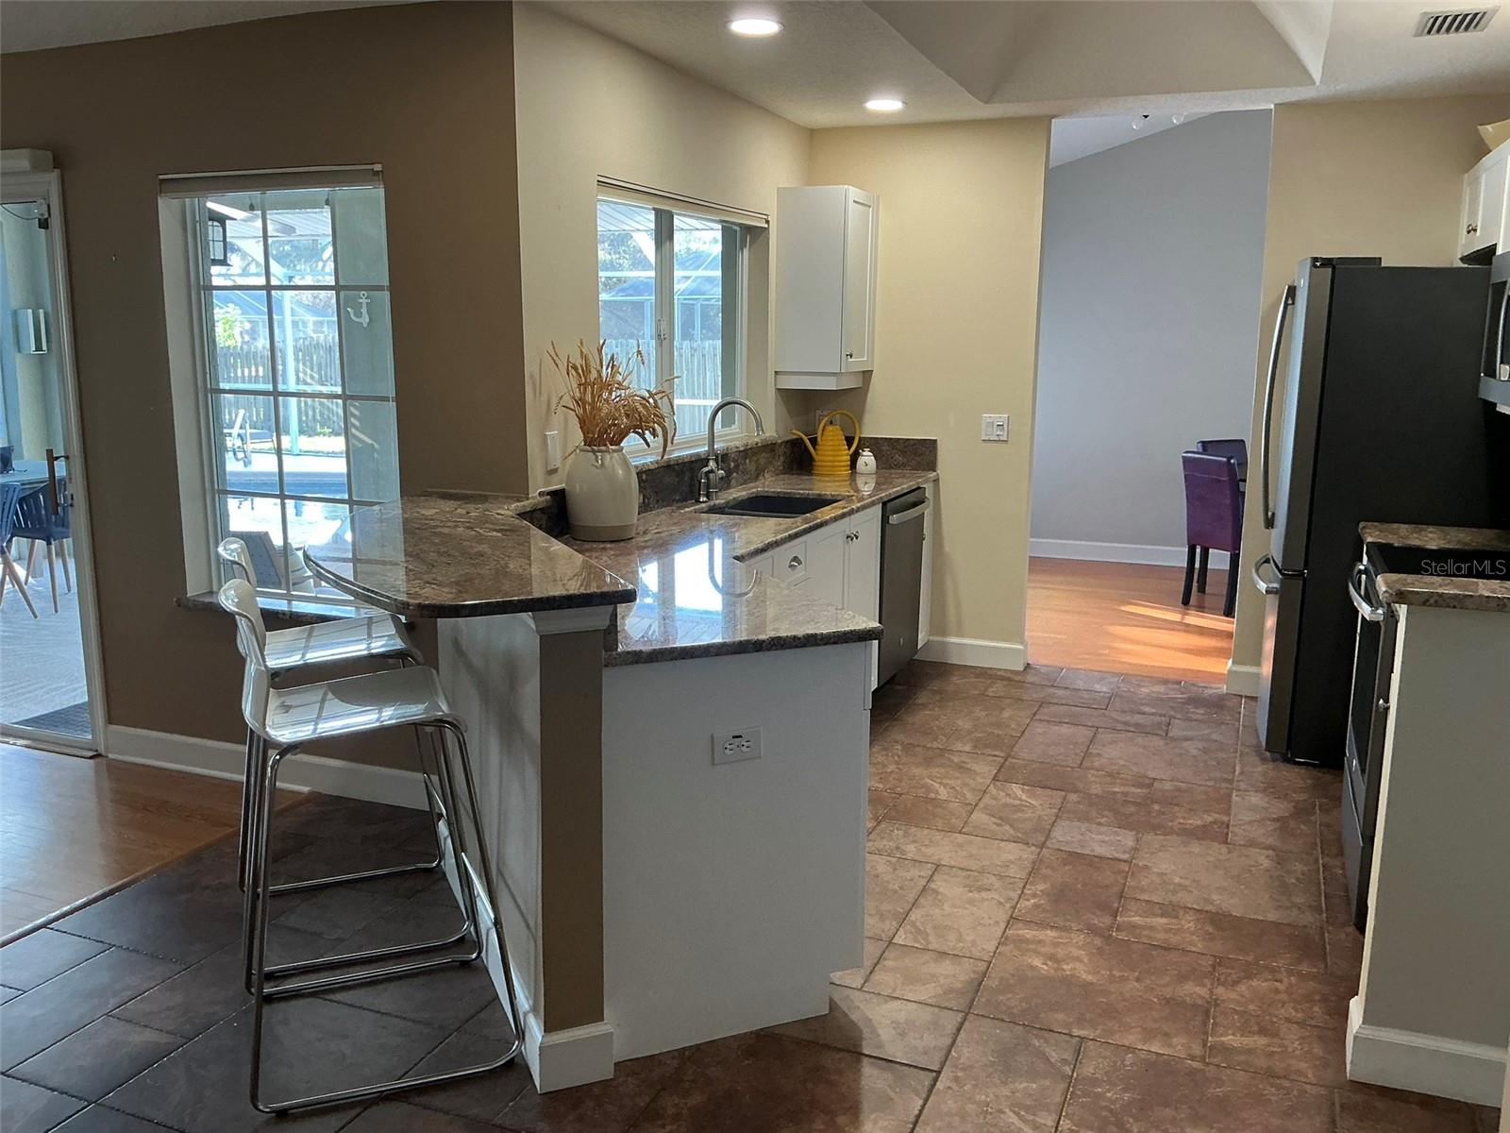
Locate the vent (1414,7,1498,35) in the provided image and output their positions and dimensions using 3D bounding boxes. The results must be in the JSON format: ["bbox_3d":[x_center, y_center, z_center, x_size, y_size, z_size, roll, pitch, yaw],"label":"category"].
[{"bbox_3d":[2.123,-1.652,3.705,0.200,0.020,0.305,5,11,22],"label":"vent"}]

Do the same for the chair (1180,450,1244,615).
[{"bbox_3d":[2.805,-0.209,7.035,0.520,0.910,0.410,-5,11,-27],"label":"chair"}]

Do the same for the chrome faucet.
[{"bbox_3d":[-0.080,-0.427,4.530,0.215,0.380,0.170,5,11,22],"label":"chrome faucet"}]

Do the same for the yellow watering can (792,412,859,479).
[{"bbox_3d":[0.329,-0.583,5.665,0.310,0.300,0.180,0,10,-6],"label":"yellow watering can"}]

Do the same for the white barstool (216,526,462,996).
[{"bbox_3d":[-1.026,0.427,3.042,0.525,0.985,0.470,-4,11,-23],"label":"white barstool"}]

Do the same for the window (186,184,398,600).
[{"bbox_3d":[-1.469,-0.540,3.945,0.880,1.330,0.100,5,11,22],"label":"window"}]

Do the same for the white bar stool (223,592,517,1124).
[{"bbox_3d":[-0.831,0.532,2.653,0.550,1.010,0.500,-4,11,-23],"label":"white bar stool"}]

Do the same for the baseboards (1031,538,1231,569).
[{"bbox_3d":[2.607,-0.084,8.537,1.360,0.130,0.020,5,11,22],"label":"baseboards"}]

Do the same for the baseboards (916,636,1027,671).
[{"bbox_3d":[1.010,0.405,5.750,0.520,0.117,0.018,5,11,22],"label":"baseboards"}]

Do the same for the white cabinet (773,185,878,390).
[{"bbox_3d":[0.323,-1.245,5.531,0.325,0.869,0.409,5,11,22],"label":"white cabinet"}]

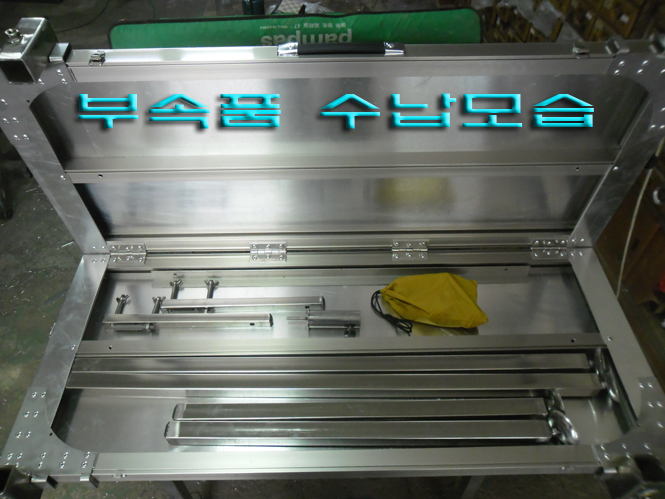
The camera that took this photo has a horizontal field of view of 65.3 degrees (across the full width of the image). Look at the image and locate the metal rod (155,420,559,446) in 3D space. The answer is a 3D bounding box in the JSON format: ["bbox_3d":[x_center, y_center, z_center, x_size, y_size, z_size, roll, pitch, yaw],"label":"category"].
[{"bbox_3d":[0.040,0.311,0.874,0.631,0.032,0.030,0,49,1],"label":"metal rod"}]

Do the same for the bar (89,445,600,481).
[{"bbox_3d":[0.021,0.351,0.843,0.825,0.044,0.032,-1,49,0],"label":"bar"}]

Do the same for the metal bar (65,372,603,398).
[{"bbox_3d":[-0.012,0.245,0.934,0.961,0.033,0.030,0,49,1],"label":"metal bar"}]

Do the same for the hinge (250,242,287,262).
[{"bbox_3d":[-0.140,0.007,1.127,0.080,0.034,0.034,-1,48,-1],"label":"hinge"}]

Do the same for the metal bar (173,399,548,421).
[{"bbox_3d":[0.050,0.295,0.936,0.662,0.033,0.032,-1,48,-1],"label":"metal bar"}]

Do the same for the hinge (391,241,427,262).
[{"bbox_3d":[0.166,0.003,1.097,0.078,0.034,0.033,-1,49,0],"label":"hinge"}]

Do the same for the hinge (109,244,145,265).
[{"bbox_3d":[-0.448,0.010,1.121,0.080,0.034,0.034,-1,48,-1],"label":"hinge"}]

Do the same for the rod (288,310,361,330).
[{"bbox_3d":[-0.017,0.143,1.031,0.145,0.015,0.040,-1,49,0],"label":"rod"}]

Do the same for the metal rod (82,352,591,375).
[{"bbox_3d":[-0.002,0.226,0.998,0.980,0.033,0.033,0,48,-1],"label":"metal rod"}]

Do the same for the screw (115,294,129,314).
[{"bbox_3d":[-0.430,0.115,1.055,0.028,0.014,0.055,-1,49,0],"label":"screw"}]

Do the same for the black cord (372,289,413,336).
[{"bbox_3d":[0.118,0.126,1.041,0.050,0.022,0.106,-26,53,-20],"label":"black cord"}]

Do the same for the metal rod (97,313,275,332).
[{"bbox_3d":[-0.298,0.147,1.075,0.343,0.022,0.022,0,48,-1],"label":"metal rod"}]

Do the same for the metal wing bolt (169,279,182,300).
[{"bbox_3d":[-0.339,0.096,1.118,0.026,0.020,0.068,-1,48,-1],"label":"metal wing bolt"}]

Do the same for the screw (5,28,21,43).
[{"bbox_3d":[-0.480,-0.319,0.775,0.020,0.021,0.018,-1,49,0],"label":"screw"}]

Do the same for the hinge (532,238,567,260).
[{"bbox_3d":[0.484,0.001,1.138,0.082,0.034,0.034,-1,48,-1],"label":"hinge"}]

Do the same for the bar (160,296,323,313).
[{"bbox_3d":[-0.190,0.118,1.104,0.337,0.021,0.021,-1,48,-2],"label":"bar"}]

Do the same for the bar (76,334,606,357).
[{"bbox_3d":[0.018,0.186,0.983,1.016,0.034,0.035,-1,49,0],"label":"bar"}]

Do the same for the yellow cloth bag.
[{"bbox_3d":[0.218,0.105,1.101,0.215,0.046,0.110,5,48,4],"label":"yellow cloth bag"}]

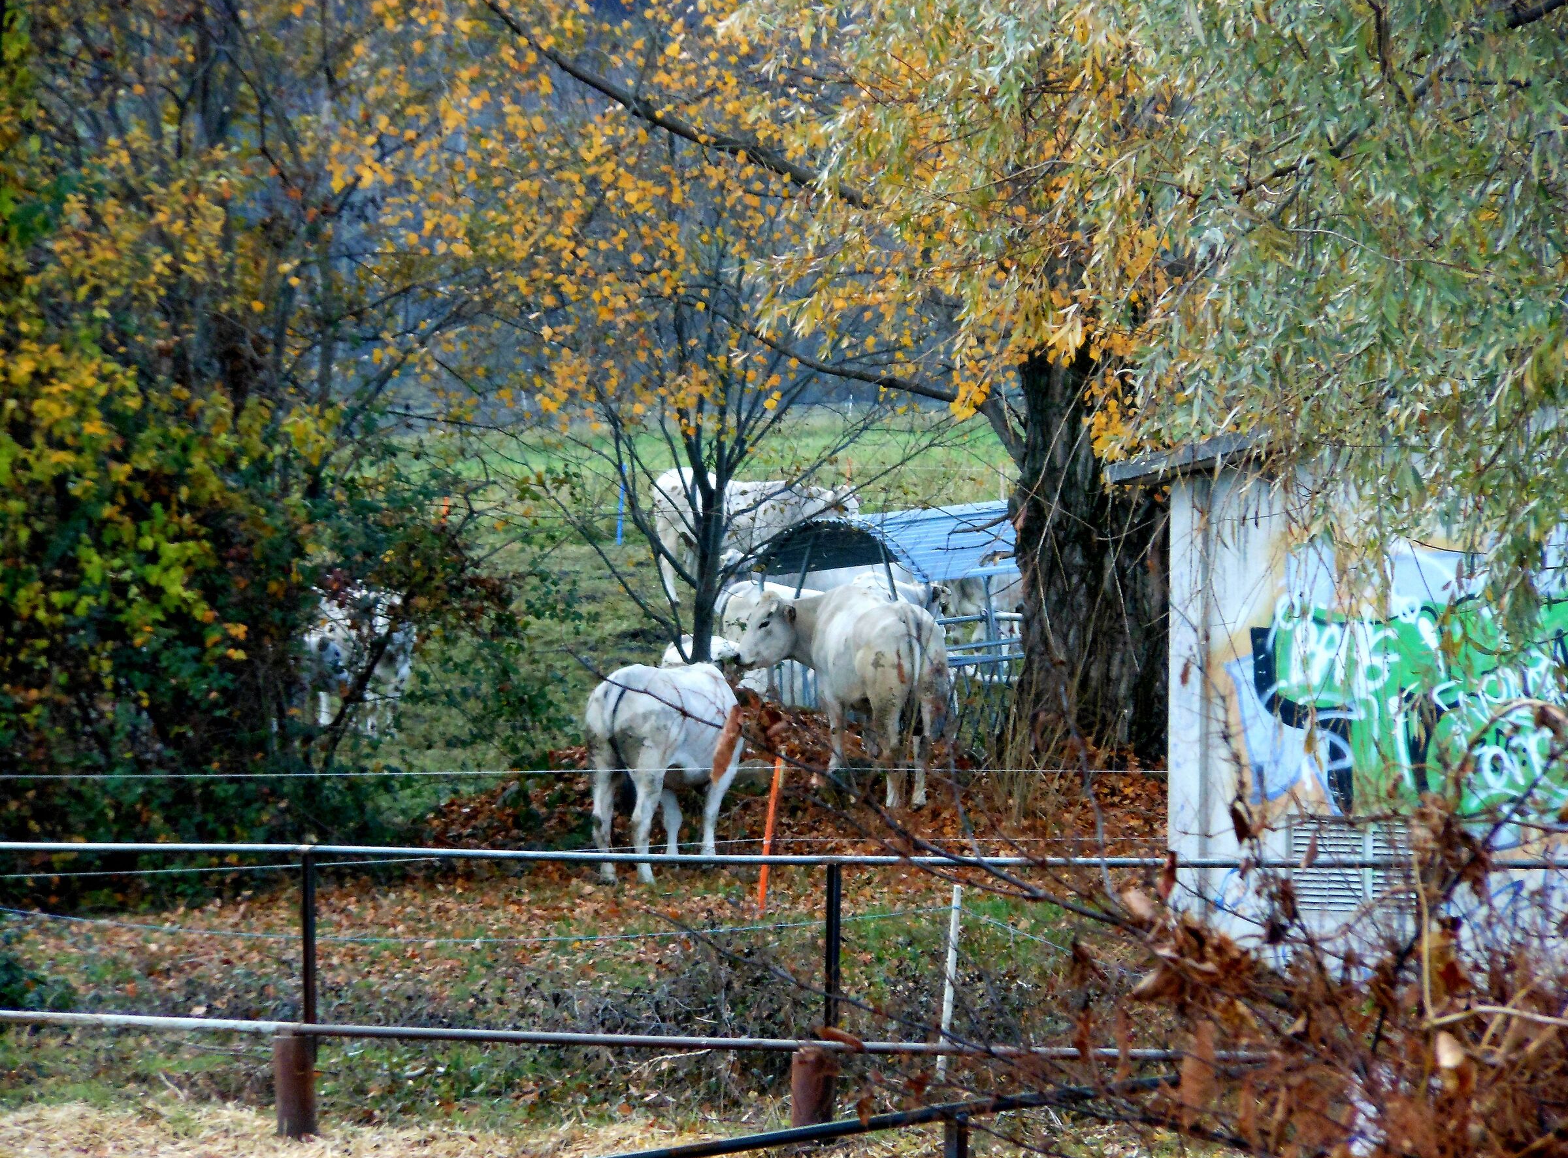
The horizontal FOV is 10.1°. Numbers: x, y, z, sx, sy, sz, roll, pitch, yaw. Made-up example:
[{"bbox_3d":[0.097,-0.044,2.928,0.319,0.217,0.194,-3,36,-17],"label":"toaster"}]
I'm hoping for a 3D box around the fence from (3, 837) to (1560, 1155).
[{"bbox_3d":[0.003,1.752,38.014,7.000,1.250,0.200,0,3,11],"label":"fence"}]

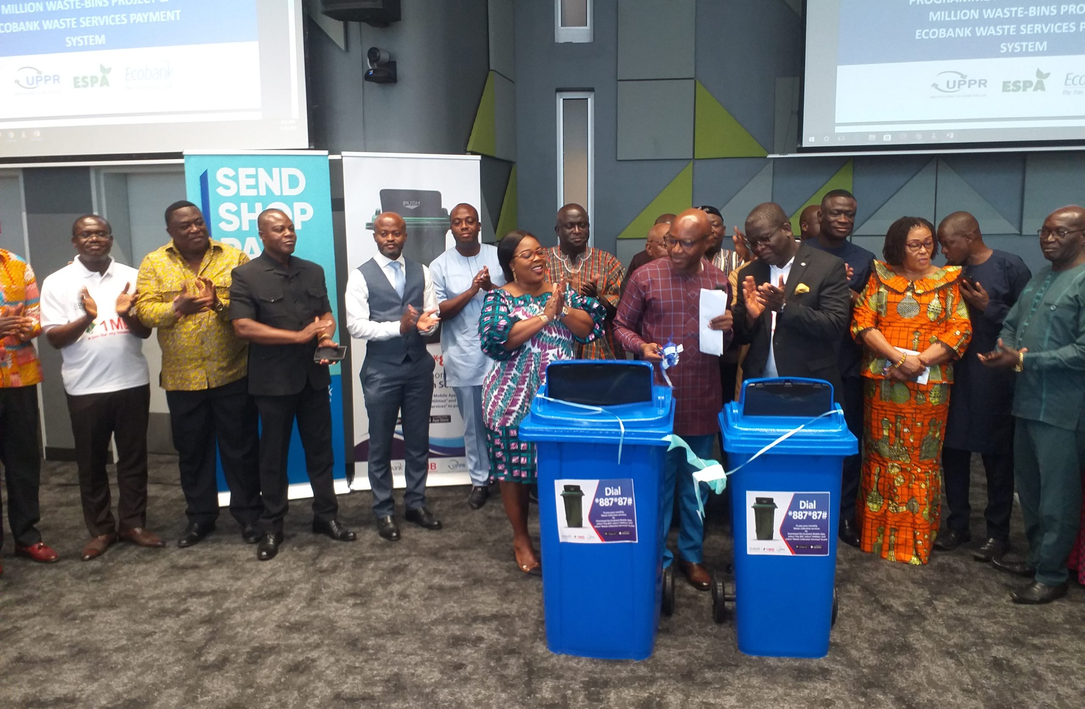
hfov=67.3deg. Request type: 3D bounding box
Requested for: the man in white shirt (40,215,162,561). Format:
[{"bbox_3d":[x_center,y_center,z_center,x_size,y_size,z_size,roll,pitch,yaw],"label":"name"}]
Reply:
[{"bbox_3d":[-2.260,0.155,4.230,0.550,1.750,0.420,-4,8,-25],"label":"man in white shirt"}]

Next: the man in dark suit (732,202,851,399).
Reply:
[{"bbox_3d":[1.120,0.190,3.740,0.560,1.760,0.450,5,9,35],"label":"man in dark suit"}]

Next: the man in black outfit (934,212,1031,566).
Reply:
[{"bbox_3d":[2.250,0.145,4.180,0.460,1.740,0.500,-7,10,-39],"label":"man in black outfit"}]

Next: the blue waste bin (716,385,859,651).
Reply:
[{"bbox_3d":[0.913,0.594,3.105,0.480,0.990,0.520,0,7,7],"label":"blue waste bin"}]

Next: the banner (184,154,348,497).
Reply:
[{"bbox_3d":[-1.650,-0.120,4.980,0.820,2.120,0.200,-2,11,-13],"label":"banner"}]

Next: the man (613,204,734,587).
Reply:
[{"bbox_3d":[0.600,0.200,3.740,0.560,1.740,0.420,-1,7,-8],"label":"man"}]

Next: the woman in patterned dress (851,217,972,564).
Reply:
[{"bbox_3d":[1.755,0.167,3.910,0.560,1.619,0.380,3,8,24],"label":"woman in patterned dress"}]

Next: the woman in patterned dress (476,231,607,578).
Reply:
[{"bbox_3d":[-0.020,0.220,3.980,0.560,1.650,0.470,-6,9,-35],"label":"woman in patterned dress"}]

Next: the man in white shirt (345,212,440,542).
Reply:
[{"bbox_3d":[-0.810,0.120,4.400,0.520,1.760,0.420,-2,8,-15],"label":"man in white shirt"}]

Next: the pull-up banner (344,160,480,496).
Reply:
[{"bbox_3d":[-0.810,-0.203,5.162,0.870,2.091,0.200,-2,7,-11],"label":"pull-up banner"}]

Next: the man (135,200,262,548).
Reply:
[{"bbox_3d":[-1.766,0.095,4.228,0.580,1.750,0.460,-4,8,-28],"label":"man"}]

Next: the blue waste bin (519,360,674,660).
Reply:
[{"bbox_3d":[0.251,0.557,3.161,0.550,1.060,0.620,1,7,10],"label":"blue waste bin"}]

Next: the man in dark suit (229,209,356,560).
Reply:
[{"bbox_3d":[-1.276,0.131,4.104,0.530,1.701,0.460,-5,8,-32],"label":"man in dark suit"}]

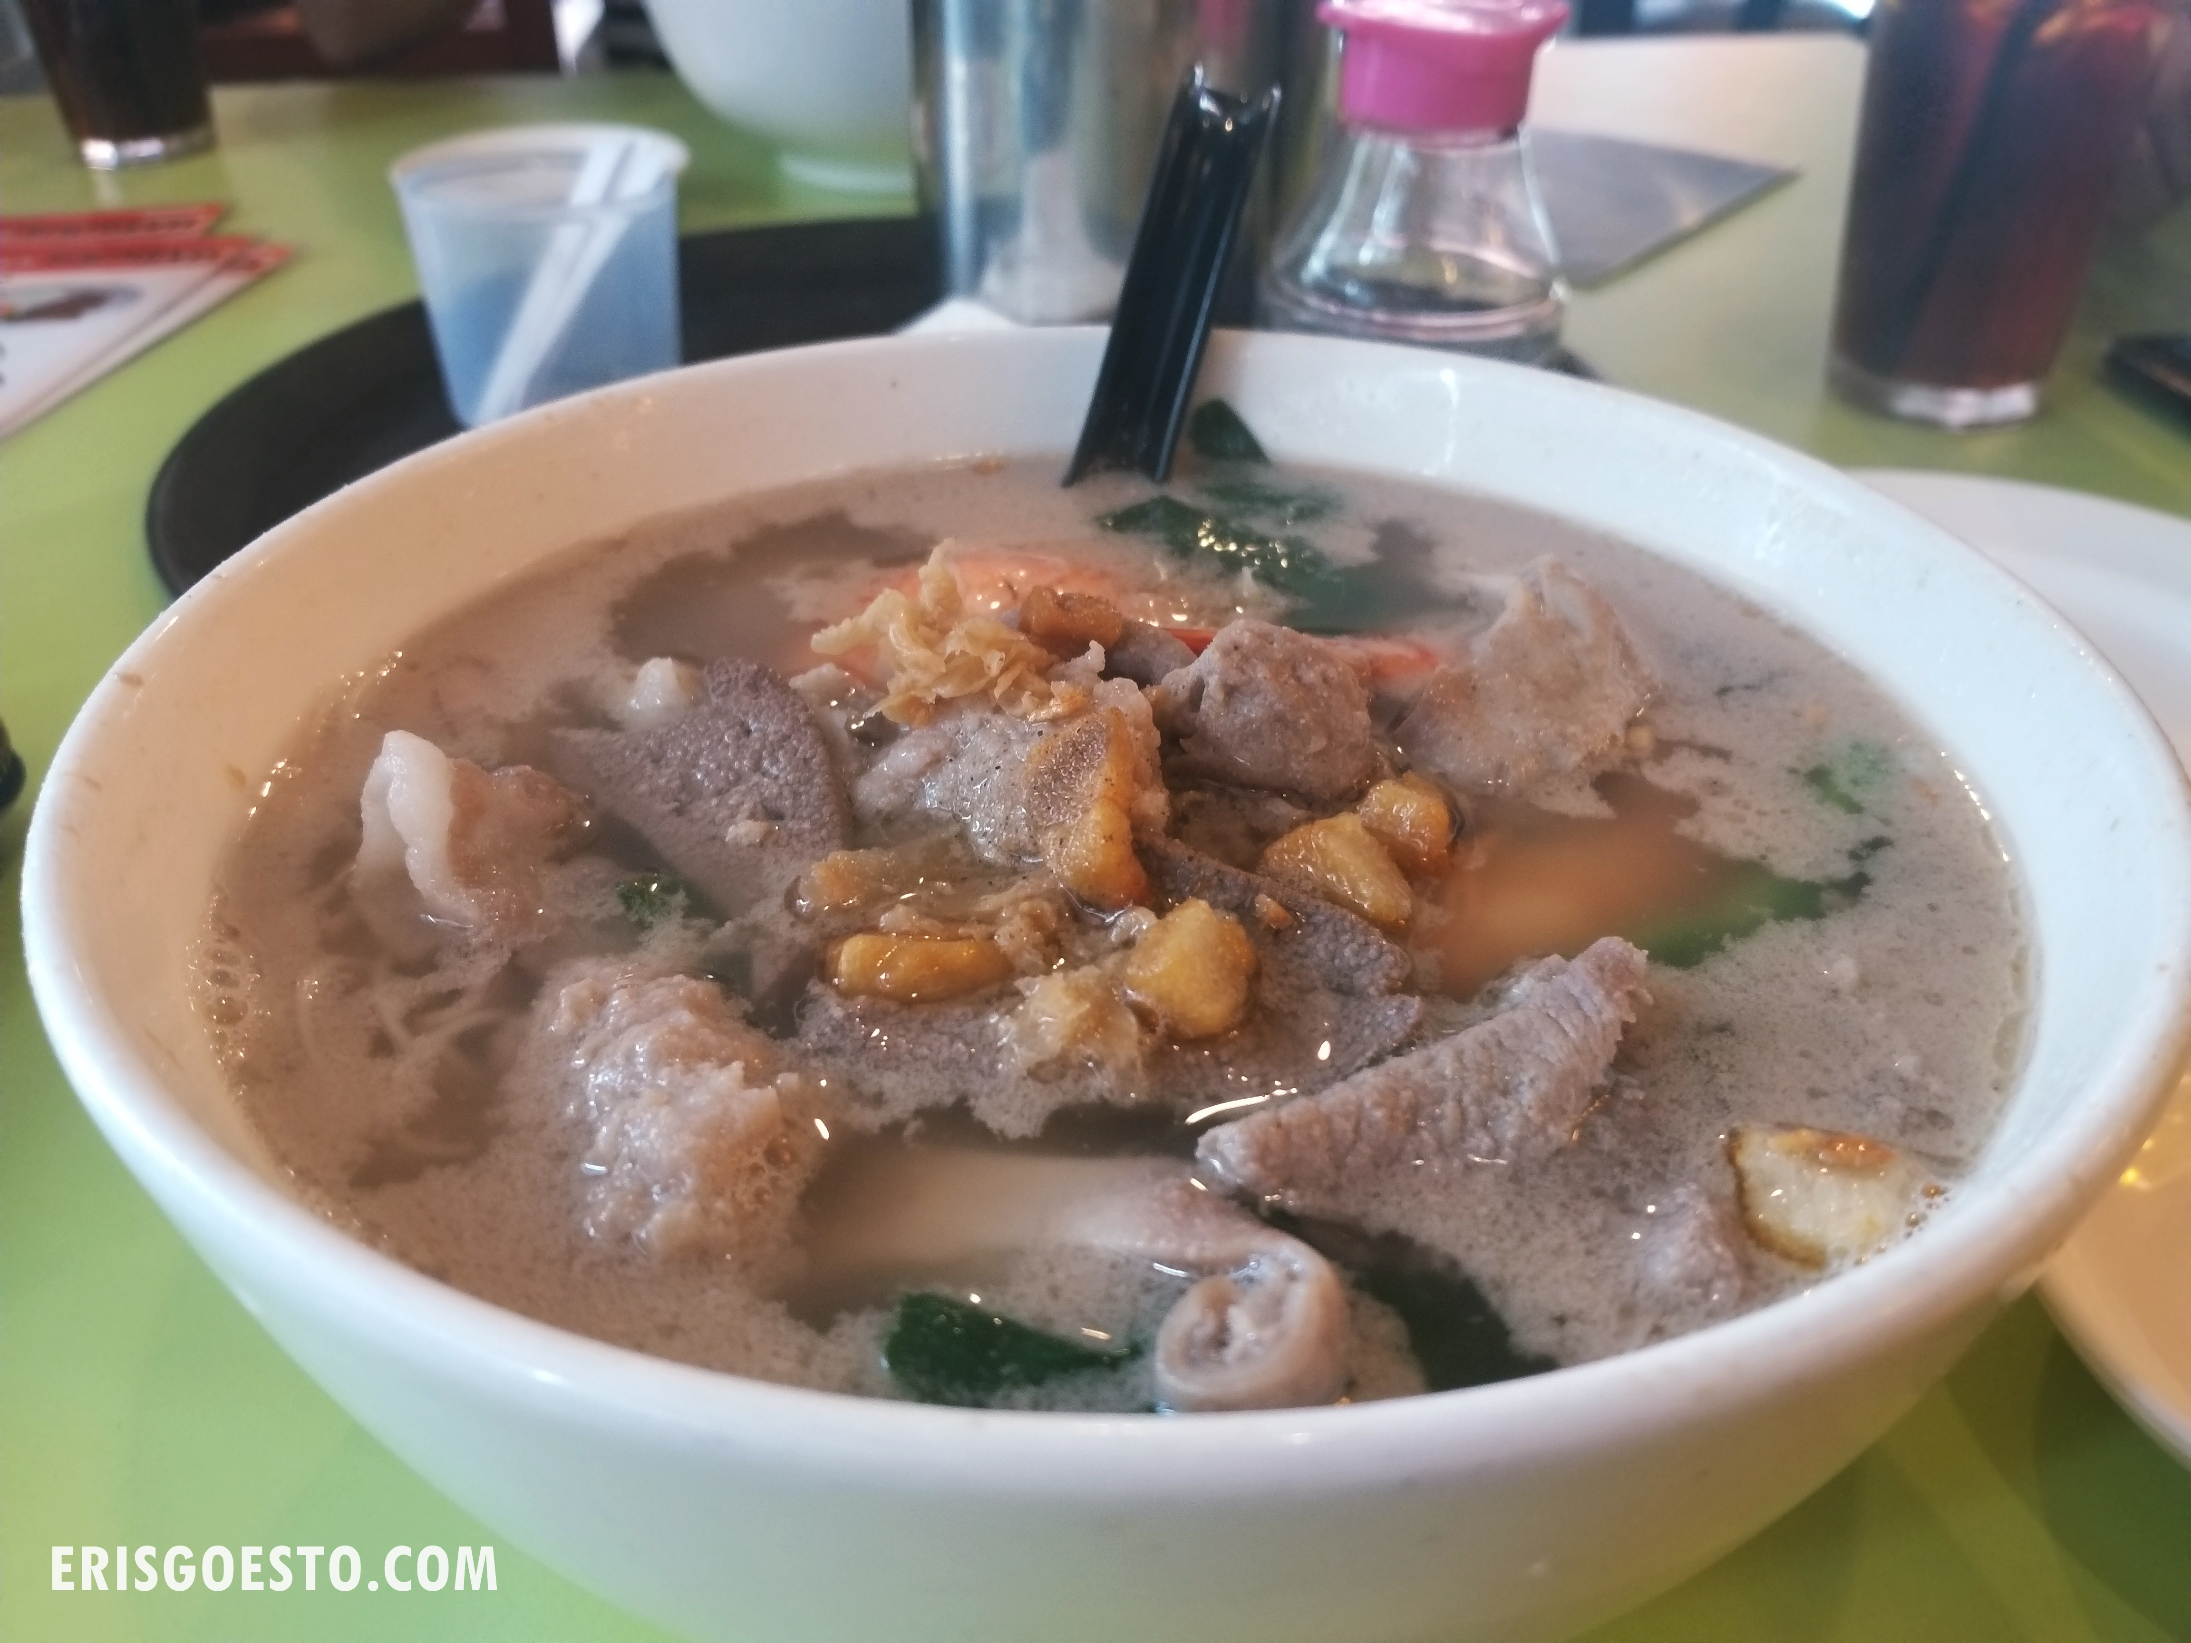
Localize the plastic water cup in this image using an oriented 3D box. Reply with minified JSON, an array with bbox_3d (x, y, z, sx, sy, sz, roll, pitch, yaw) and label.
[{"bbox_3d":[-0.145,-0.144,0.446,0.074,0.066,0.074,1,36,-1],"label":"plastic water cup"}]

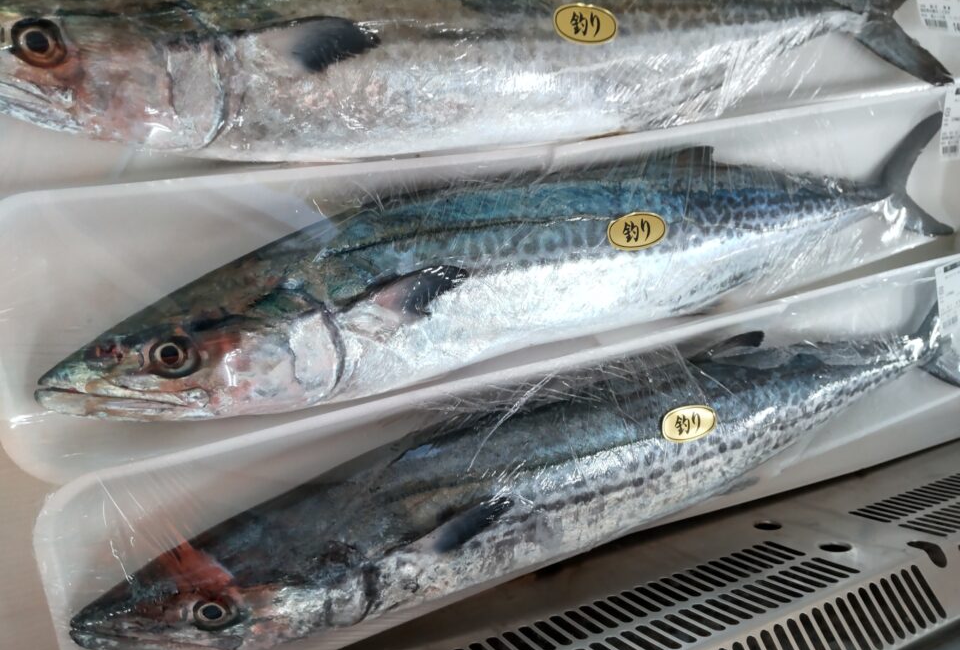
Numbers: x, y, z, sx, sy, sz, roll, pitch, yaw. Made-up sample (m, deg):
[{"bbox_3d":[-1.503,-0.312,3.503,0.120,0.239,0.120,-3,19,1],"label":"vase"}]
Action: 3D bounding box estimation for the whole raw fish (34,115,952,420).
[{"bbox_3d":[0.086,-0.045,0.388,0.600,0.065,0.108,-15,97,-23],"label":"whole raw fish"}]

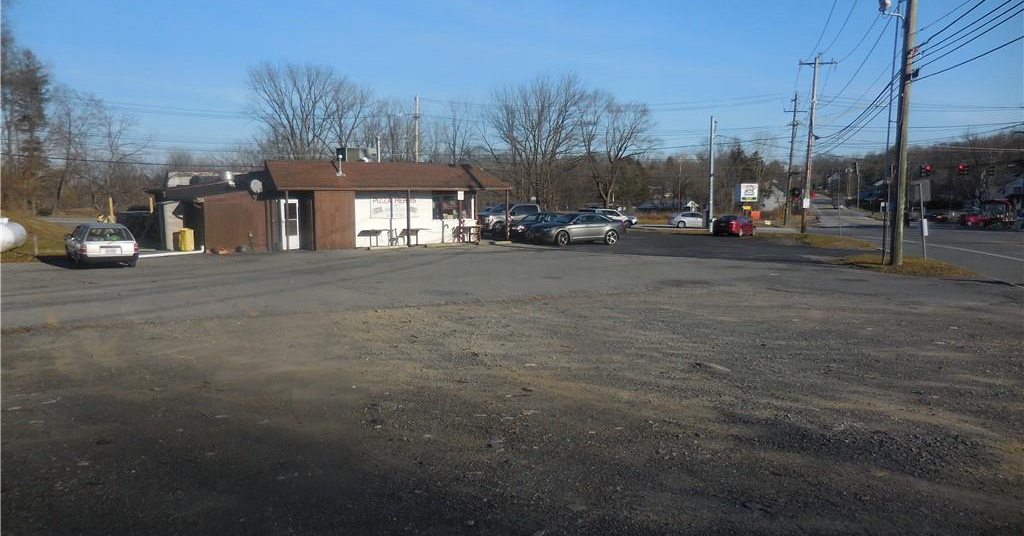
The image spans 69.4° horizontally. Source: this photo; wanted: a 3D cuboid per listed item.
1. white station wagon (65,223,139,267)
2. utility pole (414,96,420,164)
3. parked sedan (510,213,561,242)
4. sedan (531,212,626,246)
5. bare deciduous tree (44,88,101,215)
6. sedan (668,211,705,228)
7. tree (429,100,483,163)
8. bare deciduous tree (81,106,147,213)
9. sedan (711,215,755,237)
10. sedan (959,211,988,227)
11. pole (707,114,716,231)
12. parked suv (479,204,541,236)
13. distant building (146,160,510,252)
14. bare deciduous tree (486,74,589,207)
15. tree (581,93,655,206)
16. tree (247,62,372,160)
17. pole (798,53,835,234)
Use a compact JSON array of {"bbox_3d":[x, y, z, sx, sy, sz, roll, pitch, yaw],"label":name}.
[{"bbox_3d":[-14.241,-0.829,25.546,1.700,1.420,4.450,-4,5,-37],"label":"white station wagon"},{"bbox_3d":[-7.727,-8.488,59.576,0.350,11.200,0.350,-1,4,0],"label":"utility pole"},{"bbox_3d":[2.130,-2.122,39.255,4.750,1.480,1.840,-3,5,-31],"label":"parked sedan"},{"bbox_3d":[3.208,-1.925,36.042,5.100,1.530,1.900,-4,5,-33],"label":"sedan"},{"bbox_3d":[-37.959,-9.877,63.595,4.400,10.700,4.400,-4,5,-31],"label":"bare deciduous tree"},{"bbox_3d":[16.631,-4.452,67.945,4.600,1.460,1.800,-1,4,0],"label":"sedan"},{"bbox_3d":[-6.209,-11.170,78.496,5.900,13.300,5.800,-1,4,-4],"label":"tree"},{"bbox_3d":[-34.488,-9.114,63.479,5.200,9.400,5.000,-2,5,-28],"label":"bare deciduous tree"},{"bbox_3d":[15.215,-2.981,50.445,1.800,1.460,4.600,2,5,36],"label":"sedan"},{"bbox_3d":[43.732,-4.553,69.858,1.800,1.470,4.500,2,5,27],"label":"sedan"},{"bbox_3d":[14.798,-6.927,54.674,0.450,8.600,0.450,-1,4,0],"label":"pole"},{"bbox_3d":[0.240,-2.654,42.674,5.400,1.900,1.980,-3,5,-31],"label":"parked suv"},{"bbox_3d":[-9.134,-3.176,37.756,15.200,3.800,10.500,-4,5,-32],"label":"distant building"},{"bbox_3d":[2.829,-13.070,82.386,11.200,16.200,10.600,-1,4,2],"label":"bare deciduous tree"},{"bbox_3d":[11.766,-12.623,84.447,8.600,14.600,8.400,0,4,8],"label":"tree"},{"bbox_3d":[-17.799,-10.489,64.373,10.200,14.200,9.600,-1,5,-15],"label":"tree"},{"bbox_3d":[21.609,-8.745,52.474,2.400,12.600,0.450,4,5,17],"label":"pole"}]

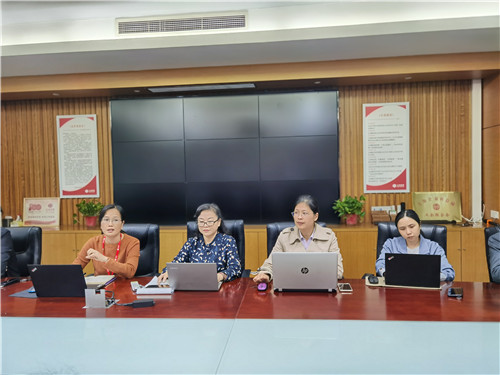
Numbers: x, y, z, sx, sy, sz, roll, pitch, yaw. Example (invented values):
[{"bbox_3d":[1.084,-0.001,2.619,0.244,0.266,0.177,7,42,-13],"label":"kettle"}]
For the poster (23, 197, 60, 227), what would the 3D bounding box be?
[{"bbox_3d":[-3.011,0.361,5.640,0.550,0.415,0.030,-1,-7,6],"label":"poster"}]

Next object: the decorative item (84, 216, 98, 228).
[{"bbox_3d":[-2.150,0.469,5.297,0.148,0.138,0.148,-1,2,5],"label":"decorative item"}]

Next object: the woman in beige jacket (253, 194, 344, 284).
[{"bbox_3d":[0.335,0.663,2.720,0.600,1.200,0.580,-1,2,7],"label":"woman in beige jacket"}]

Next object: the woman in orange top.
[{"bbox_3d":[-1.022,0.764,2.823,0.500,1.280,0.680,-1,2,1],"label":"woman in orange top"}]

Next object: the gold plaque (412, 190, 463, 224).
[{"bbox_3d":[2.370,0.258,4.917,0.600,0.395,0.050,-1,-8,5],"label":"gold plaque"}]

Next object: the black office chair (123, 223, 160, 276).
[{"bbox_3d":[-0.993,0.843,2.980,0.630,1.050,0.660,-1,2,-2],"label":"black office chair"}]

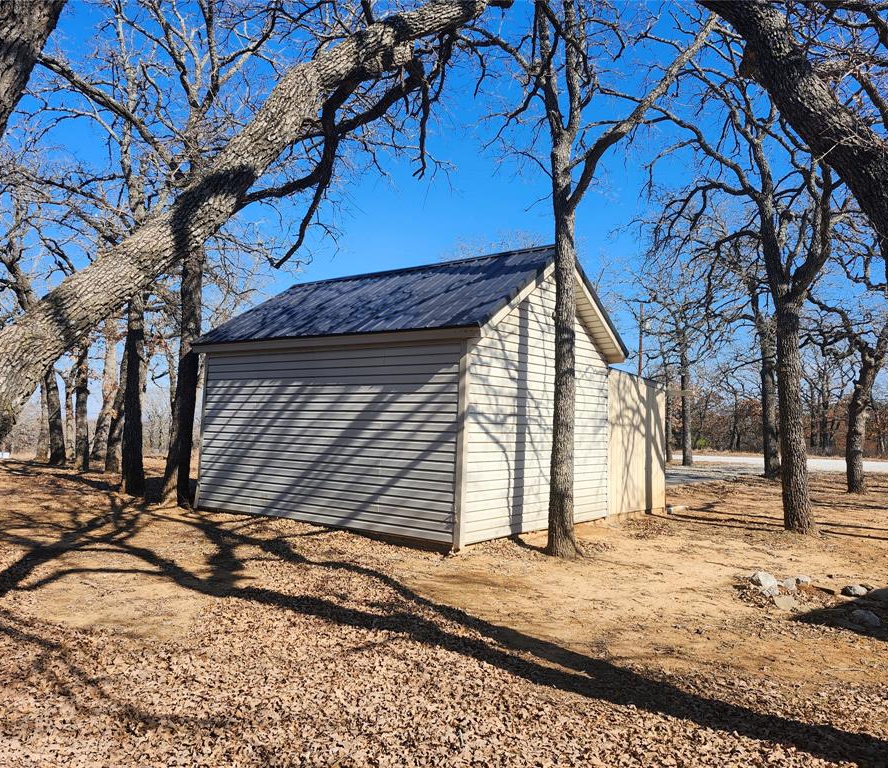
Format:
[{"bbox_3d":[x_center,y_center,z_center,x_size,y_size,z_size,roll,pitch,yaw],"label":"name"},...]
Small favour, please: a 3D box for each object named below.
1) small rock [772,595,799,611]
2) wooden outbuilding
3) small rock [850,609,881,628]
[{"bbox_3d":[2.871,1.830,5.721,0.199,0.095,0.158,0,-4,27],"label":"small rock"},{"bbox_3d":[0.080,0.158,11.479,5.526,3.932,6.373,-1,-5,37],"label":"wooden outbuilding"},{"bbox_3d":[3.249,1.801,5.247,0.212,0.112,0.168,-1,-4,32],"label":"small rock"}]

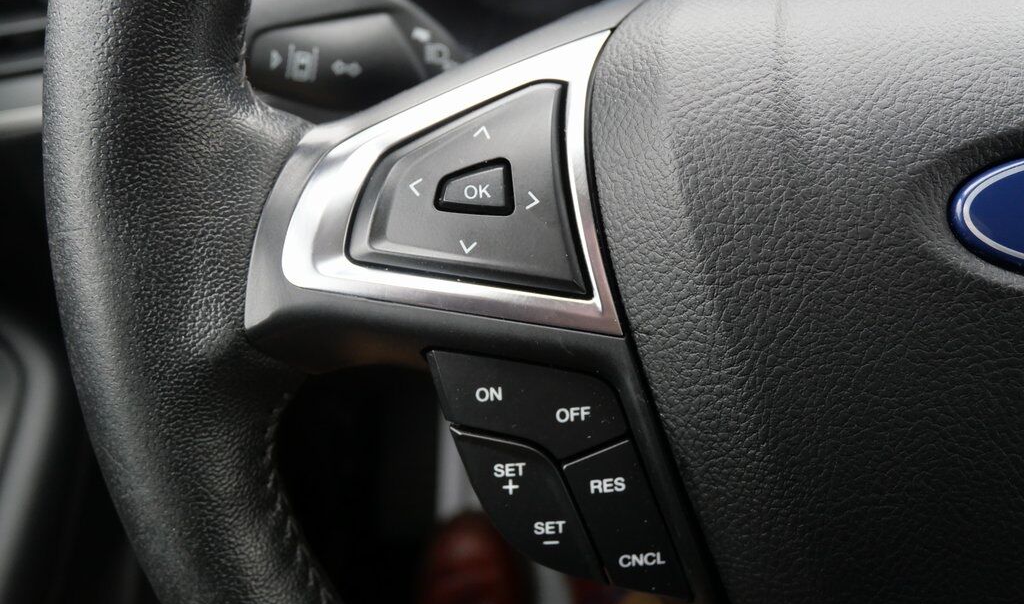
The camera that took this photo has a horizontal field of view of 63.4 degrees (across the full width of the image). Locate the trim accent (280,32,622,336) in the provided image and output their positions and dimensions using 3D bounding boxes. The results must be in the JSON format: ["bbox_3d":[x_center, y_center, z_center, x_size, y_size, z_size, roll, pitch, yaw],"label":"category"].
[{"bbox_3d":[-0.009,-0.025,0.159,0.066,0.055,0.014,6,10,1],"label":"trim accent"}]

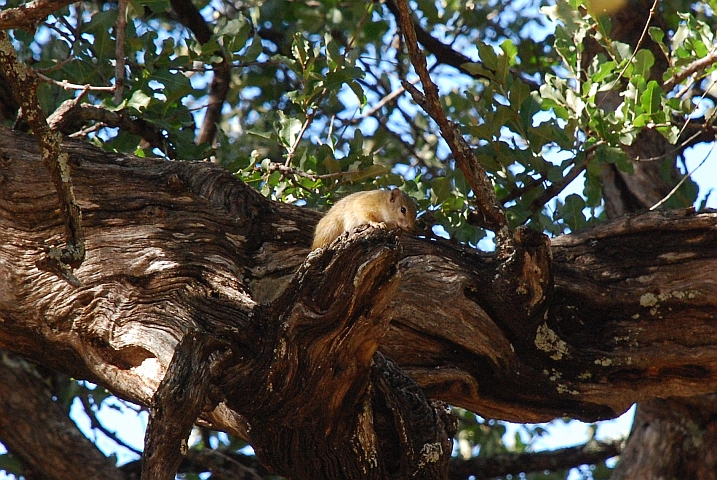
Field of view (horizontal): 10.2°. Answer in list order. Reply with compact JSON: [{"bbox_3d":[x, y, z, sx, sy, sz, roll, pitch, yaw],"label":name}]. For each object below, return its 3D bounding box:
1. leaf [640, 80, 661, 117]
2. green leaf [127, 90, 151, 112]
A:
[{"bbox_3d":[0.428,-0.207,5.900,0.030,0.053,0.012,0,-12,0],"label":"leaf"},{"bbox_3d":[-0.326,-0.206,6.000,0.037,0.034,0.016,0,-12,0],"label":"green leaf"}]

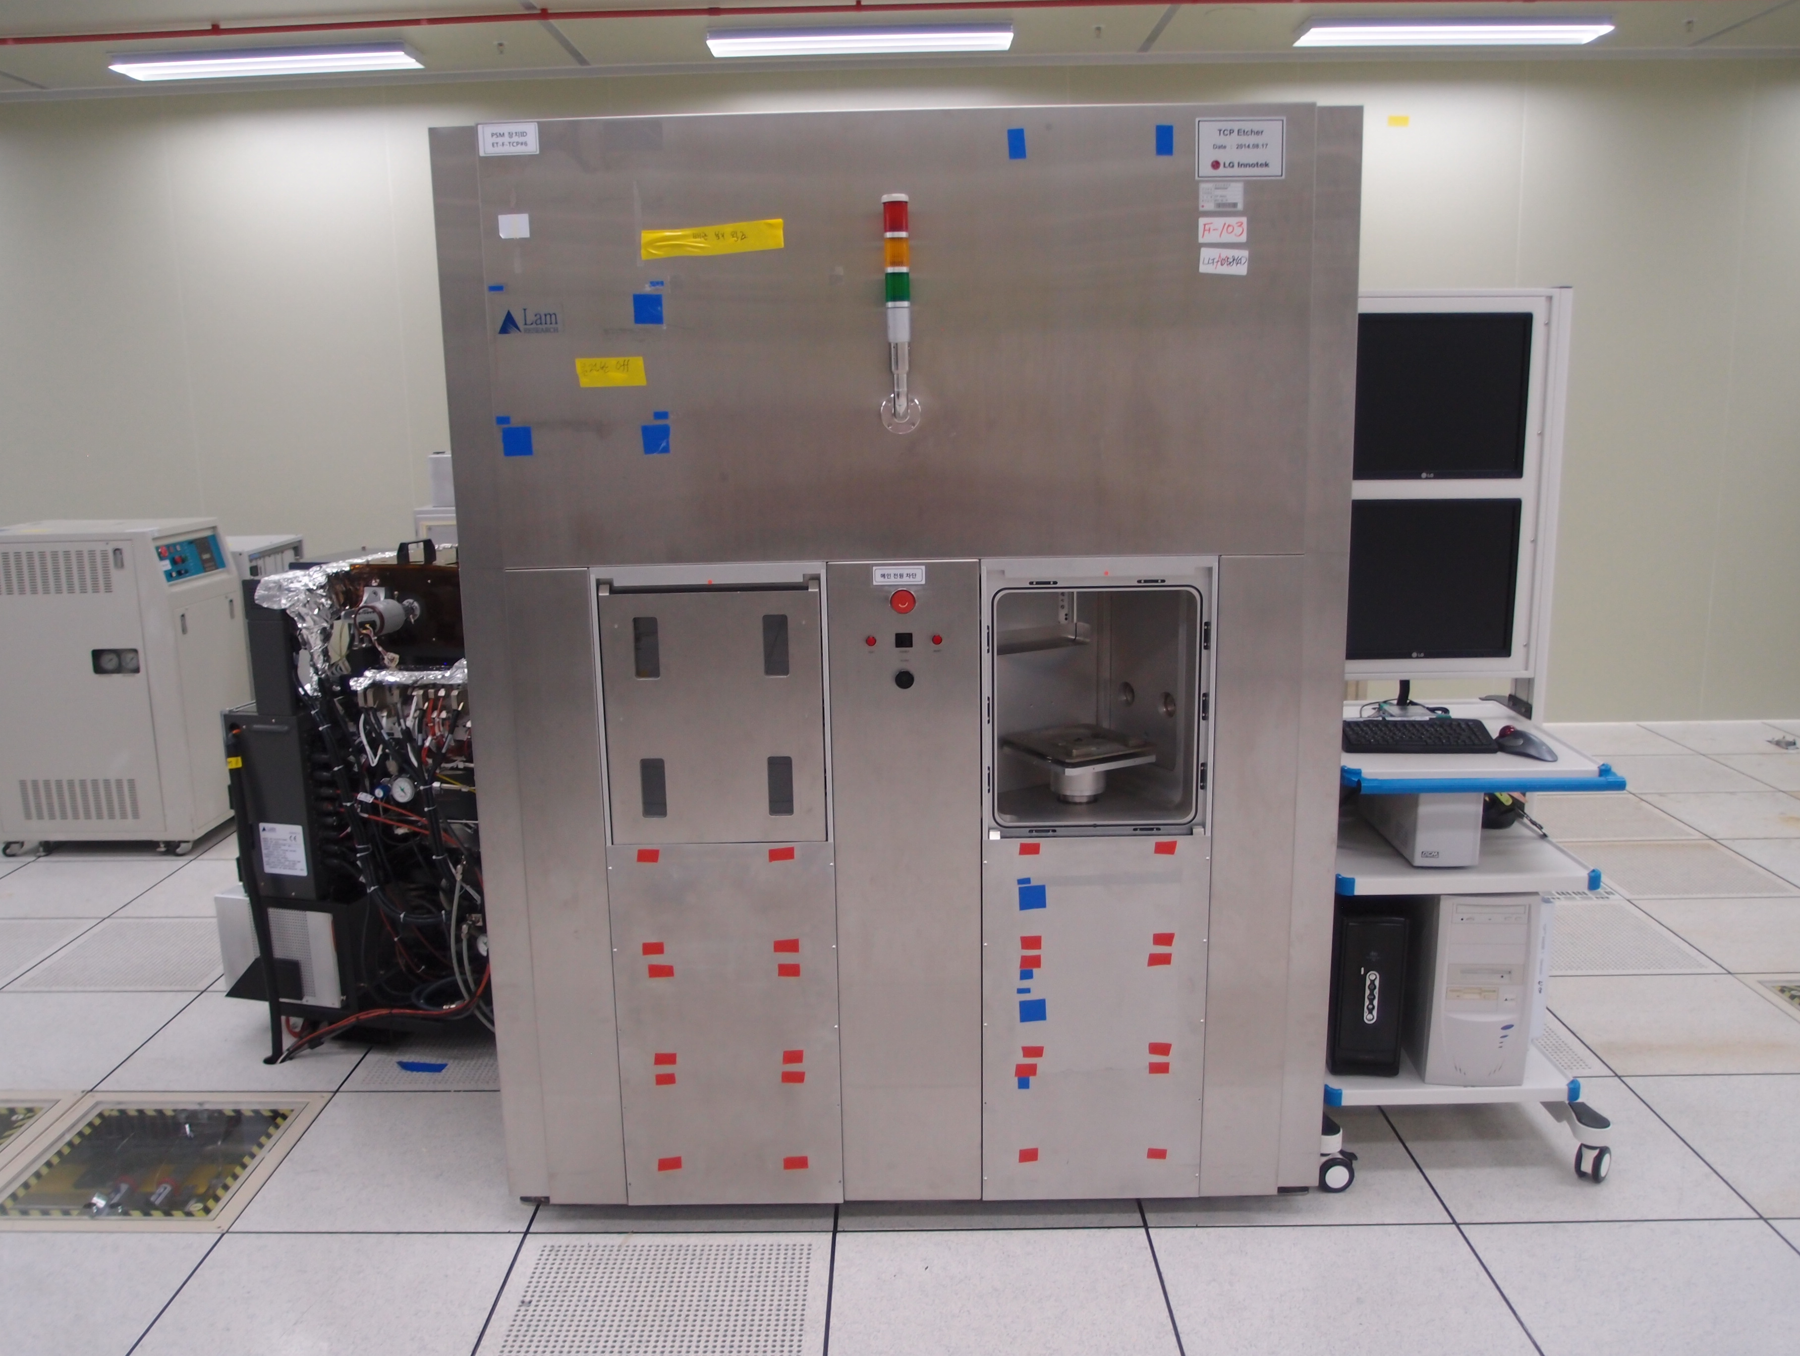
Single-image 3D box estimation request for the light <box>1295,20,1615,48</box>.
[{"bbox_3d":[2.228,-2.605,5.920,1.220,0.055,0.300,-1,11,1],"label":"light"}]

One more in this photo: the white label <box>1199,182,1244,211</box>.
[{"bbox_3d":[0.556,-0.830,2.523,0.075,0.045,0.003,-1,11,0],"label":"white label"}]

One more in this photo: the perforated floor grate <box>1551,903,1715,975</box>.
[{"bbox_3d":[1.986,0.768,4.308,0.595,0.020,0.595,-1,11,0],"label":"perforated floor grate"}]

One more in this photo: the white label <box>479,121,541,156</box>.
[{"bbox_3d":[-0.671,-0.924,2.509,0.102,0.052,0.006,-1,11,1],"label":"white label"}]

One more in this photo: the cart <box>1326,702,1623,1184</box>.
[{"bbox_3d":[1.149,0.538,3.238,0.560,0.870,0.760,0,11,2],"label":"cart"}]

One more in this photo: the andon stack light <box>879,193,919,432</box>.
[{"bbox_3d":[-0.002,-0.625,2.529,0.070,0.401,0.085,-1,11,0],"label":"andon stack light"}]

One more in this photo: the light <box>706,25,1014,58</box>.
[{"bbox_3d":[-0.157,-2.579,5.936,1.220,0.055,0.300,-1,11,1],"label":"light"}]

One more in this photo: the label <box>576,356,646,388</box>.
[{"bbox_3d":[-0.509,-0.539,2.582,0.121,0.050,0.006,-1,11,1],"label":"label"}]

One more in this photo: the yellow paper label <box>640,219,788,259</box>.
[{"bbox_3d":[-0.325,-0.762,2.542,0.245,0.049,0.003,-5,11,1],"label":"yellow paper label"}]

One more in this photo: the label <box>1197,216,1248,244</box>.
[{"bbox_3d":[0.559,-0.774,2.529,0.082,0.042,0.006,-1,11,1],"label":"label"}]

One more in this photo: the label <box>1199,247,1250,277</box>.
[{"bbox_3d":[0.564,-0.722,2.539,0.082,0.042,0.006,4,11,0],"label":"label"}]

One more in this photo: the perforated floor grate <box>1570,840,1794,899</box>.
[{"bbox_3d":[2.590,0.644,4.892,0.595,0.020,0.595,-1,11,0],"label":"perforated floor grate"}]

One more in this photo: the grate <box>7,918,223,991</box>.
[{"bbox_3d":[-2.213,0.824,4.344,0.595,0.020,0.595,-1,11,0],"label":"grate"}]

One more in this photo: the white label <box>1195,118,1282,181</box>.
[{"bbox_3d":[0.584,-0.906,2.503,0.151,0.101,0.006,-1,11,1],"label":"white label"}]

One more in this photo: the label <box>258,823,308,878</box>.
[{"bbox_3d":[-1.466,0.409,3.476,0.117,0.124,0.006,2,11,15],"label":"label"}]

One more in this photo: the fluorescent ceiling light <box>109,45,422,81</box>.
[{"bbox_3d":[-2.539,-2.482,5.886,1.225,0.060,0.255,0,11,4],"label":"fluorescent ceiling light"}]

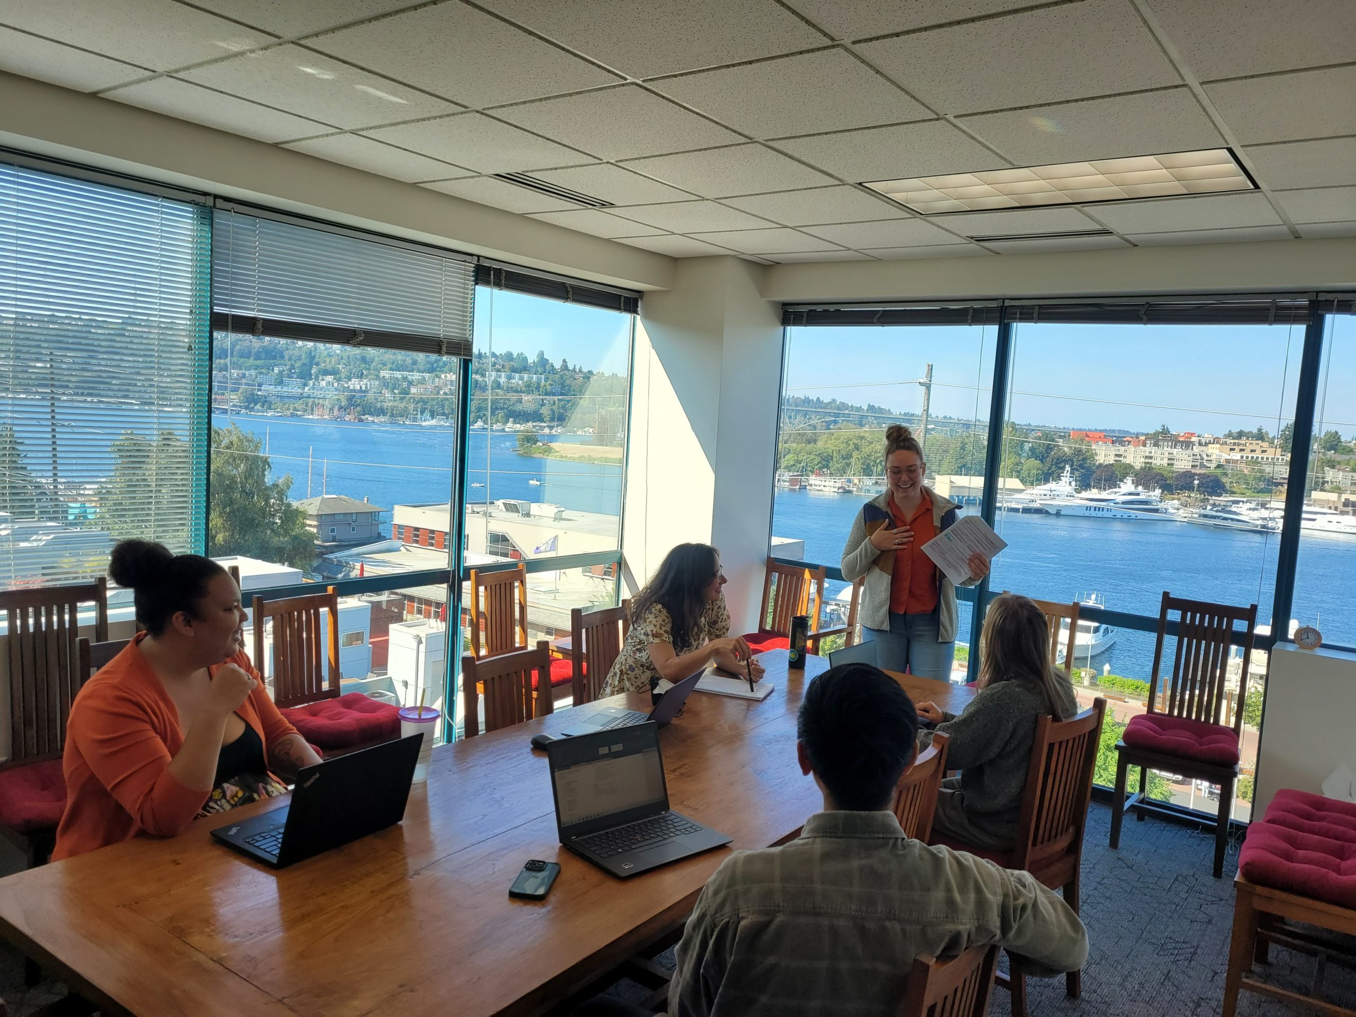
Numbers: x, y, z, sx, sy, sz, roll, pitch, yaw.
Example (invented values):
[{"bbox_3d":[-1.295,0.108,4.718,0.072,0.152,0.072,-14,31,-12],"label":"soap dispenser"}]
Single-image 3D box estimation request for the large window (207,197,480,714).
[{"bbox_3d":[-1.382,-0.003,4.274,0.100,2.220,1.260,7,6,36],"label":"large window"}]

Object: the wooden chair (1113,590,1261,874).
[{"bbox_3d":[2.186,0.938,4.370,0.460,1.060,0.540,8,6,39],"label":"wooden chair"}]

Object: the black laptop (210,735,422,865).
[{"bbox_3d":[-0.777,0.606,2.218,0.286,0.230,0.321,7,6,33],"label":"black laptop"}]

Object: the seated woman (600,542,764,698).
[{"bbox_3d":[-0.006,0.738,3.850,0.680,1.220,0.500,7,6,36],"label":"seated woman"}]

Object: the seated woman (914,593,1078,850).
[{"bbox_3d":[0.863,0.853,3.110,0.520,1.233,0.620,-1,7,-42],"label":"seated woman"}]

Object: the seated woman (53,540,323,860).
[{"bbox_3d":[-1.142,0.738,2.444,0.690,1.330,0.570,7,6,36],"label":"seated woman"}]

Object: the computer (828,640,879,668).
[{"bbox_3d":[0.713,0.588,3.503,0.265,0.200,0.310,8,7,40],"label":"computer"}]

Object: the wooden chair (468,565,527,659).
[{"bbox_3d":[-0.695,0.781,4.721,0.520,0.950,0.460,7,6,36],"label":"wooden chair"}]

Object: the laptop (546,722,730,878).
[{"bbox_3d":[-0.083,0.647,2.289,0.324,0.222,0.283,-1,7,-43],"label":"laptop"}]

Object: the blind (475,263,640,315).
[{"bbox_3d":[-0.576,-1.121,5.226,0.050,0.115,1.200,7,6,36],"label":"blind"}]

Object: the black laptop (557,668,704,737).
[{"bbox_3d":[-0.123,0.579,3.043,0.325,0.196,0.315,6,6,22],"label":"black laptop"}]

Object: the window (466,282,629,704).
[{"bbox_3d":[-0.666,-0.004,5.367,0.080,2.240,1.170,7,6,36],"label":"window"}]

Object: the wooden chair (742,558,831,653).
[{"bbox_3d":[0.461,0.798,5.349,0.460,0.950,0.520,7,6,36],"label":"wooden chair"}]

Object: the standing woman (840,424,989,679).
[{"bbox_3d":[0.993,0.519,4.390,0.560,1.740,0.400,5,5,17],"label":"standing woman"}]

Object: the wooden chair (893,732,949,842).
[{"bbox_3d":[0.369,1.017,2.662,0.500,0.925,0.450,8,7,40],"label":"wooden chair"}]

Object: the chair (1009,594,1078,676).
[{"bbox_3d":[1.562,0.902,4.737,0.450,0.930,0.520,7,6,36],"label":"chair"}]

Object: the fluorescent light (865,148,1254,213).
[{"bbox_3d":[1.281,-1.139,3.517,1.200,0.080,0.600,7,6,36],"label":"fluorescent light"}]

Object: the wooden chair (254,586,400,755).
[{"bbox_3d":[-1.296,0.826,3.787,0.520,0.950,0.460,7,6,36],"label":"wooden chair"}]

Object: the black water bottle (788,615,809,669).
[{"bbox_3d":[0.484,0.521,4.029,0.069,0.210,0.069,7,6,36],"label":"black water bottle"}]

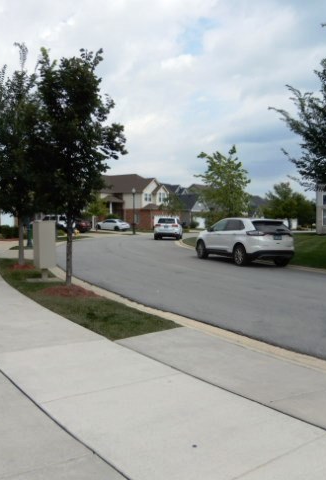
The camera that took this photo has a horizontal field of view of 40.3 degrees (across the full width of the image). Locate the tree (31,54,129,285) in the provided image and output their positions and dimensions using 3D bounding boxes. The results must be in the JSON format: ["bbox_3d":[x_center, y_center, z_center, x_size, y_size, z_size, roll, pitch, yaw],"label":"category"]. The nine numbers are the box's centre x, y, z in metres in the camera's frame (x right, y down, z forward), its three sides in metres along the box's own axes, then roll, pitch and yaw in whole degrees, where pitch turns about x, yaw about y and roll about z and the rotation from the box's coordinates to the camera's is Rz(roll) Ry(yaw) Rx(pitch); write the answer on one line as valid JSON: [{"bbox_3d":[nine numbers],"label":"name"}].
[{"bbox_3d":[-1.930,-1.634,10.134,2.400,5.378,2.400,0,3,0],"label":"tree"}]

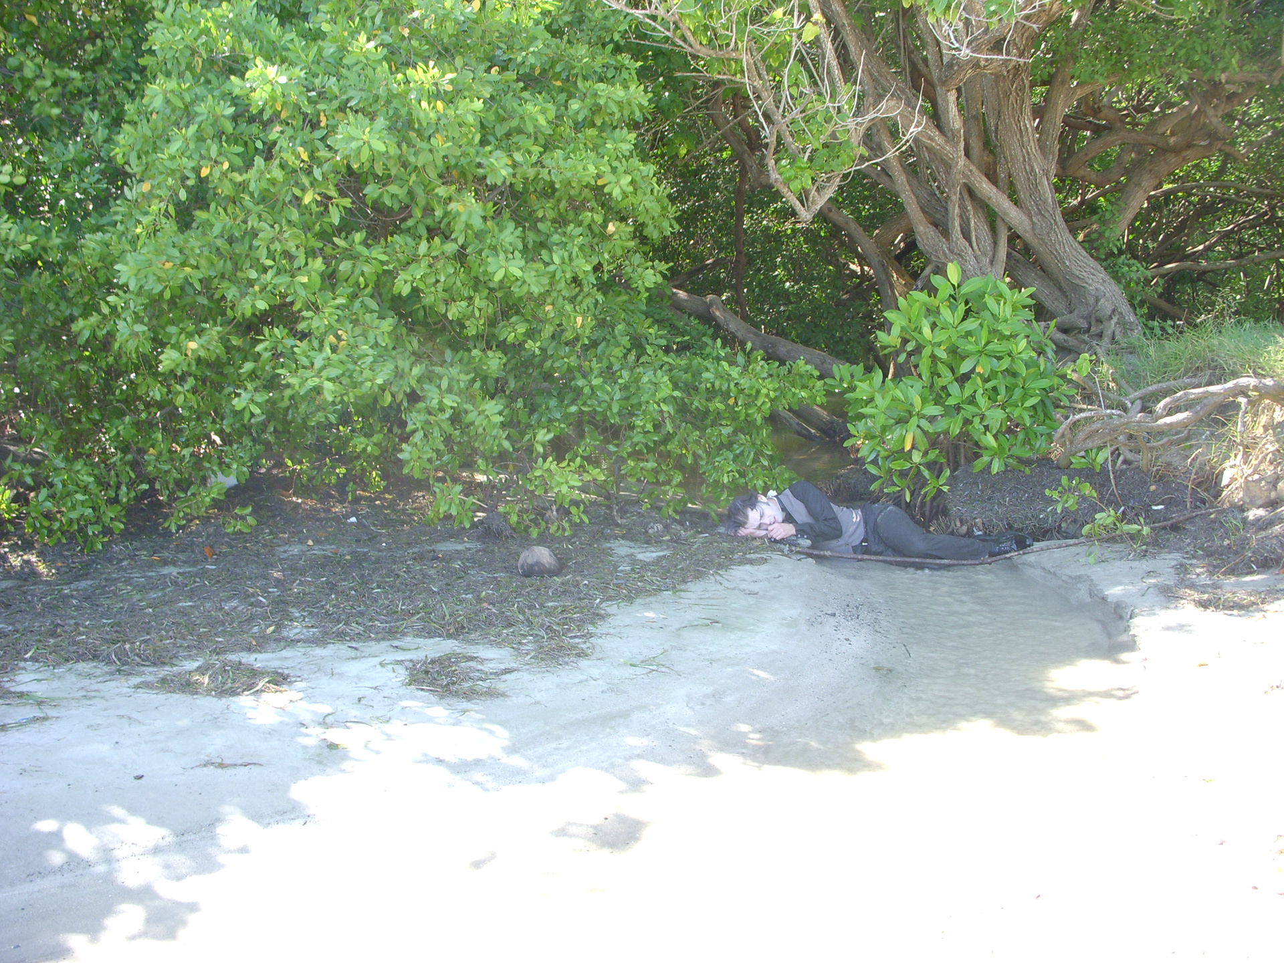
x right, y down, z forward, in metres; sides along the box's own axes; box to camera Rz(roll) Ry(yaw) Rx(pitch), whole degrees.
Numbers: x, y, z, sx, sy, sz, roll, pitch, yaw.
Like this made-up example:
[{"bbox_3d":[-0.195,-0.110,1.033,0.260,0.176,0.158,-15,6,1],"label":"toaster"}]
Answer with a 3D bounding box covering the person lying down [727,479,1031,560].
[{"bbox_3d":[1.160,0.200,6.900,1.500,0.400,0.500,4,10,1],"label":"person lying down"}]

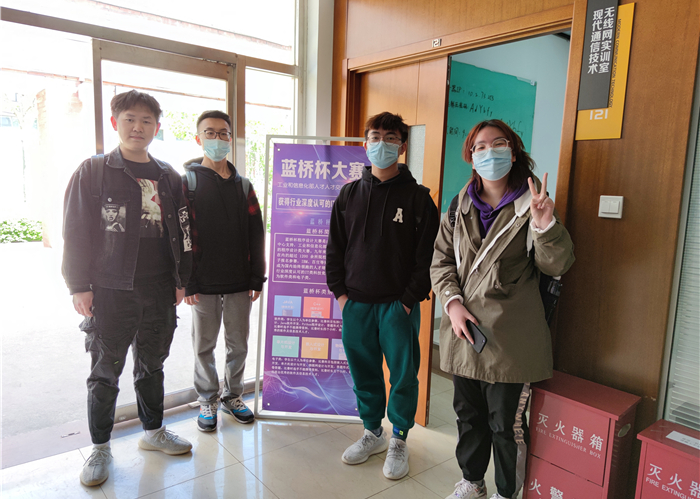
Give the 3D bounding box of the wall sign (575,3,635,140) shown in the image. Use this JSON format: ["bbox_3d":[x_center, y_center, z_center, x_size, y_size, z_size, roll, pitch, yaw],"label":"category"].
[{"bbox_3d":[0.984,-0.708,1.893,0.030,0.545,0.178,-4,9,-39],"label":"wall sign"}]

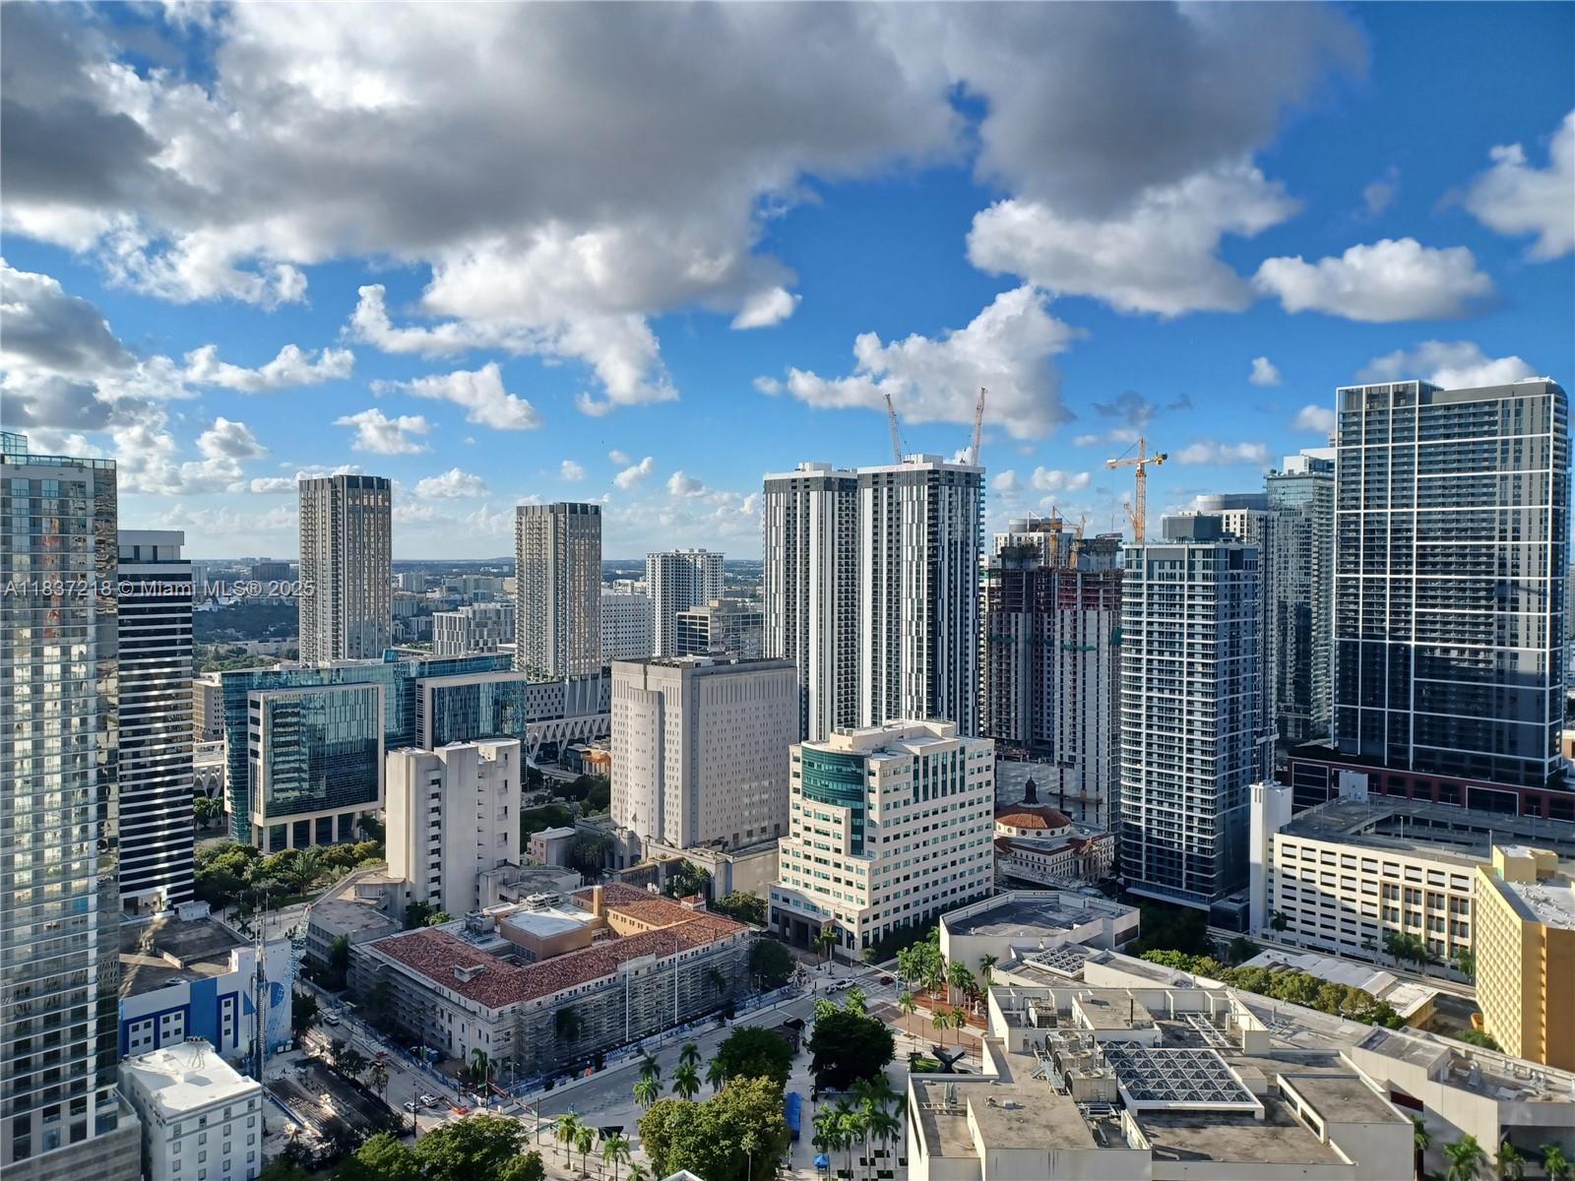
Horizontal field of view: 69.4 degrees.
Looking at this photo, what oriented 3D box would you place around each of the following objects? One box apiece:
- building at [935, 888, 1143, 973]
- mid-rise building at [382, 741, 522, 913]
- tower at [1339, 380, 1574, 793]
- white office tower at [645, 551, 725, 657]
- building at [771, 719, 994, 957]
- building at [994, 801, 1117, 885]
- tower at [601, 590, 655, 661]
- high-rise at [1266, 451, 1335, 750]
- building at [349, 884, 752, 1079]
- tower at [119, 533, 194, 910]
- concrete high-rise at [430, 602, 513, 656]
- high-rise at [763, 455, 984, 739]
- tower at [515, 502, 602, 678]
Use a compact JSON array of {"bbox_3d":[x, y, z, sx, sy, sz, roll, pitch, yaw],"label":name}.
[{"bbox_3d":[68.980,99.980,318.810,36.000,16.600,55.000,2,3,45],"label":"building"},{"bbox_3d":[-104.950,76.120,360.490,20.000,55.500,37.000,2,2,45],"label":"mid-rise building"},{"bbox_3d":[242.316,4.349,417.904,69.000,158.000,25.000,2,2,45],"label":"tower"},{"bbox_3d":[-87.390,26.450,973.100,21.660,117.500,69.560,2,2,45],"label":"white office tower"},{"bbox_3d":[30.300,73.440,357.240,38.000,61.500,64.500,2,2,45],"label":"building"},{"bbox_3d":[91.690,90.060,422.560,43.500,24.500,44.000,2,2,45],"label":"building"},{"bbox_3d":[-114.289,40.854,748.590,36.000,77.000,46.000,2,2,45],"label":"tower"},{"bbox_3d":[275.720,10.605,607.729,23.000,170.000,40.000,2,2,45],"label":"high-rise"},{"bbox_3d":[-61.800,98.630,305.700,66.000,19.600,84.000,2,3,45],"label":"building"},{"bbox_3d":[-213.530,43.720,366.210,29.000,125.000,32.000,2,3,45],"label":"tower"},{"bbox_3d":[-254.340,49.690,960.200,110.000,76.000,40.000,2,3,45],"label":"concrete high-rise"},{"bbox_3d":[35.430,23.760,493.210,97.000,158.000,37.000,2,3,45],"label":"high-rise"},{"bbox_3d":[-139.950,-1.330,691.990,57.000,102.000,24.000,2,2,45],"label":"tower"}]

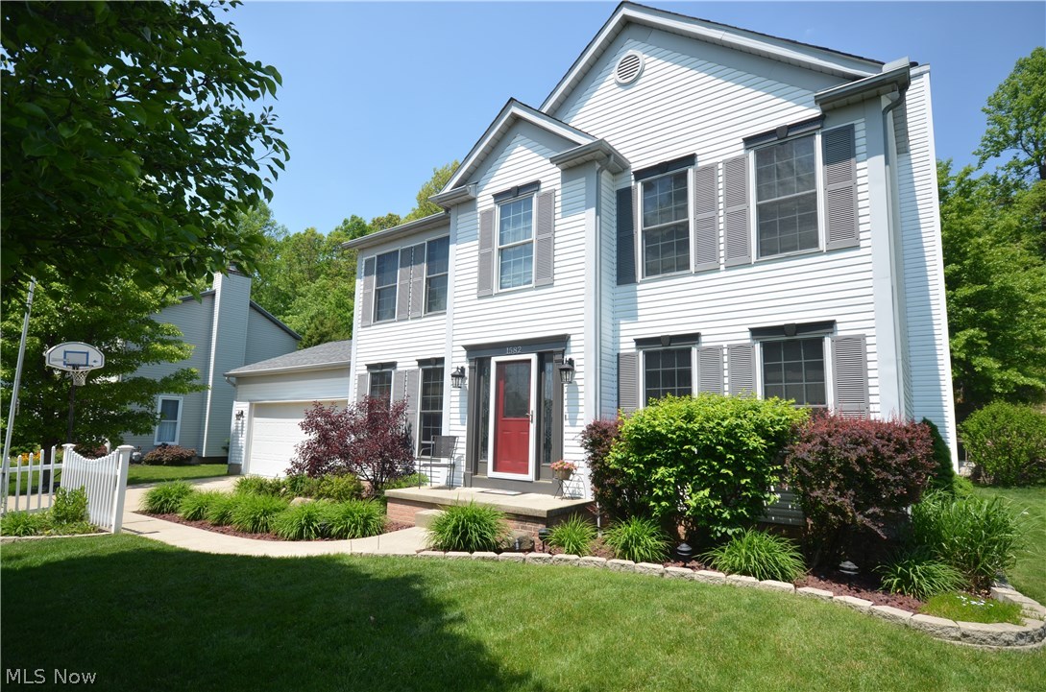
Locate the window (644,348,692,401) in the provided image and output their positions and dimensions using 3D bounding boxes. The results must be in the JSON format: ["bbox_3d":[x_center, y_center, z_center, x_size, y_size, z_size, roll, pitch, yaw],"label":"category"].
[{"bbox_3d":[2.145,0.894,8.196,0.800,1.740,0.090,-5,-10,38],"label":"window"}]

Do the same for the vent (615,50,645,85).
[{"bbox_3d":[1.756,-4.645,9.156,0.562,0.600,0.070,-5,-10,39],"label":"vent"}]

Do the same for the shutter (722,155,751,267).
[{"bbox_3d":[3.055,-1.932,7.857,0.372,1.605,0.040,-5,-10,38],"label":"shutter"}]

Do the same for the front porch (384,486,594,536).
[{"bbox_3d":[-0.575,2.548,8.488,3.050,0.450,1.290,-5,-10,39],"label":"front porch"}]

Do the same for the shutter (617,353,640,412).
[{"bbox_3d":[1.659,1.007,8.580,0.383,1.820,0.050,-6,-11,38],"label":"shutter"}]

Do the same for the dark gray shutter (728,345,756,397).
[{"bbox_3d":[3.014,0.873,7.533,0.372,1.820,0.050,-6,-11,38],"label":"dark gray shutter"}]

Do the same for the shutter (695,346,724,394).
[{"bbox_3d":[2.679,0.906,7.792,0.384,1.820,0.050,-6,-11,38],"label":"shutter"}]

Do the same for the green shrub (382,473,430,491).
[{"bbox_3d":[-2.254,2.704,10.449,0.950,0.600,0.800,-5,-10,38],"label":"green shrub"}]

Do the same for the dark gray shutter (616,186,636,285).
[{"bbox_3d":[1.653,-1.781,8.799,0.367,1.596,0.045,-5,-10,39],"label":"dark gray shutter"}]

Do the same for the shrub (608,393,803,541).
[{"bbox_3d":[2.193,1.523,6.896,2.400,1.800,1.250,-5,-10,38],"label":"shrub"}]

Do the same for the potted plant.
[{"bbox_3d":[0.594,1.831,8.136,0.380,0.310,0.370,1,-8,0],"label":"potted plant"}]

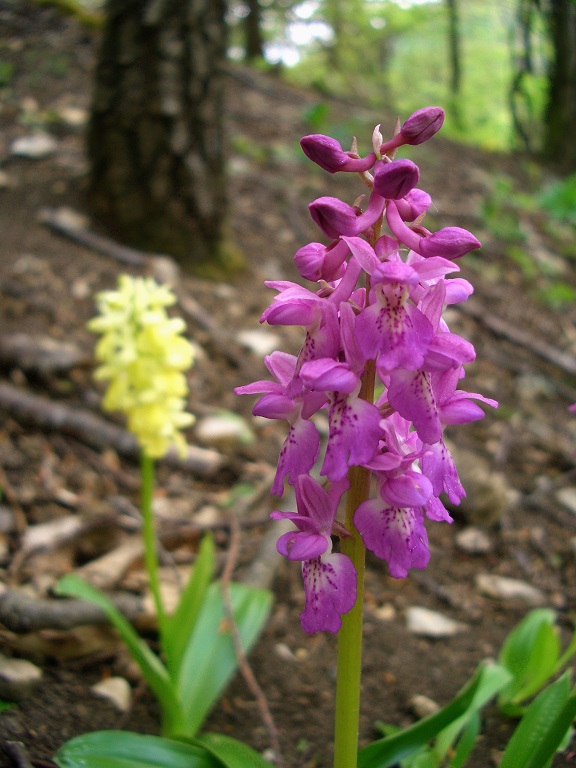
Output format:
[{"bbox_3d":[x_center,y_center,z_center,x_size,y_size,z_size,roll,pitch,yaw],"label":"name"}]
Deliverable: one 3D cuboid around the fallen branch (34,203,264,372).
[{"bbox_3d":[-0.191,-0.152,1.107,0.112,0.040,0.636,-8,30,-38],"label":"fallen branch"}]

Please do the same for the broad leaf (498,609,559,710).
[{"bbox_3d":[0.122,0.140,0.395,0.025,0.048,0.018,12,-7,11],"label":"broad leaf"}]

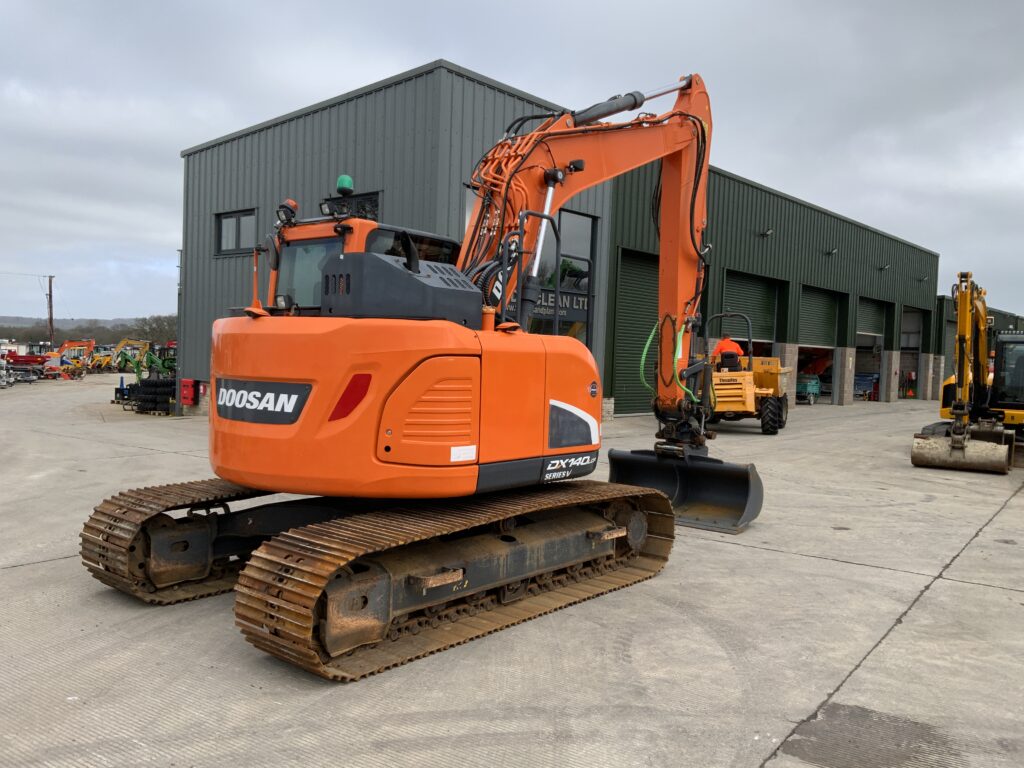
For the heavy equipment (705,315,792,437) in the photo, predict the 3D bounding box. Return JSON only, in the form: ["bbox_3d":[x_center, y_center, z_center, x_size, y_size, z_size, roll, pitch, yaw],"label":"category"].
[{"bbox_3d":[5.886,-0.296,22.100,2.150,2.880,4.100,3,3,23],"label":"heavy equipment"}]

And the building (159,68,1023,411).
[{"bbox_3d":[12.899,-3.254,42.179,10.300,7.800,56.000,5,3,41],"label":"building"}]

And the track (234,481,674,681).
[{"bbox_3d":[-0.090,1.217,6.071,0.700,0.730,3.755,3,2,40],"label":"track"}]

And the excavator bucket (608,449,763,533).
[{"bbox_3d":[1.882,1.145,9.745,1.740,0.780,0.660,3,2,40],"label":"excavator bucket"}]

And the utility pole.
[{"bbox_3d":[-40.822,-5.714,76.000,0.650,8.000,0.400,0,3,0],"label":"utility pole"}]

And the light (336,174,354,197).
[{"bbox_3d":[-1.291,-1.539,6.650,0.135,0.165,0.135,2,2,0],"label":"light"}]

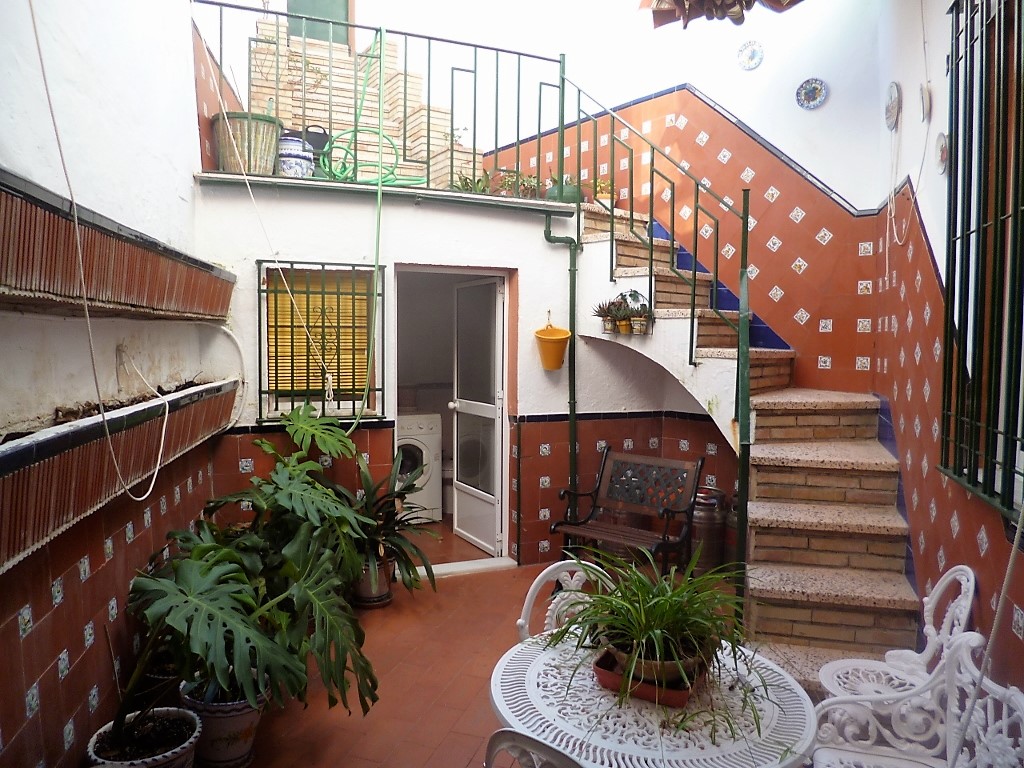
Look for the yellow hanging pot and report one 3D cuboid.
[{"bbox_3d":[0.256,-0.215,4.396,0.225,0.231,0.225,5,14,-1],"label":"yellow hanging pot"}]

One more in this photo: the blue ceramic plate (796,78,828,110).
[{"bbox_3d":[1.673,-1.612,3.954,0.025,0.176,0.176,-3,4,-44],"label":"blue ceramic plate"}]

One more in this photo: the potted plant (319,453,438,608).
[{"bbox_3d":[-0.759,0.802,4.061,0.610,0.840,0.580,0,3,0],"label":"potted plant"}]

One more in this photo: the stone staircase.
[{"bbox_3d":[1.060,0.083,3.730,1.650,2.330,2.150,1,3,16],"label":"stone staircase"}]

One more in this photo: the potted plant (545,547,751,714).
[{"bbox_3d":[0.309,0.517,1.621,0.450,0.290,0.410,0,3,0],"label":"potted plant"}]

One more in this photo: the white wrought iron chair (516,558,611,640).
[{"bbox_3d":[0.200,0.932,1.985,0.410,0.820,0.460,0,3,-6],"label":"white wrought iron chair"}]

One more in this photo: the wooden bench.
[{"bbox_3d":[0.671,0.818,4.072,0.650,0.820,0.520,3,4,38],"label":"wooden bench"}]

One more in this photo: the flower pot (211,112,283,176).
[{"bbox_3d":[-1.488,-1.294,4.002,0.397,0.345,0.397,-1,3,-22],"label":"flower pot"}]

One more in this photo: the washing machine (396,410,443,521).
[{"bbox_3d":[-0.946,0.654,5.771,0.600,0.850,0.560,-1,3,-23],"label":"washing machine"}]

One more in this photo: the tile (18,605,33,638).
[{"bbox_3d":[-1.230,0.601,1.796,0.010,0.072,0.072,0,3,-11],"label":"tile"}]

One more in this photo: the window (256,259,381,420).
[{"bbox_3d":[-1.045,-0.229,3.950,0.689,0.875,0.100,-1,3,-22],"label":"window"}]

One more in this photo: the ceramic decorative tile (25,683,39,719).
[{"bbox_3d":[-1.228,0.809,1.815,0.010,0.064,0.064,0,3,-12],"label":"ceramic decorative tile"}]

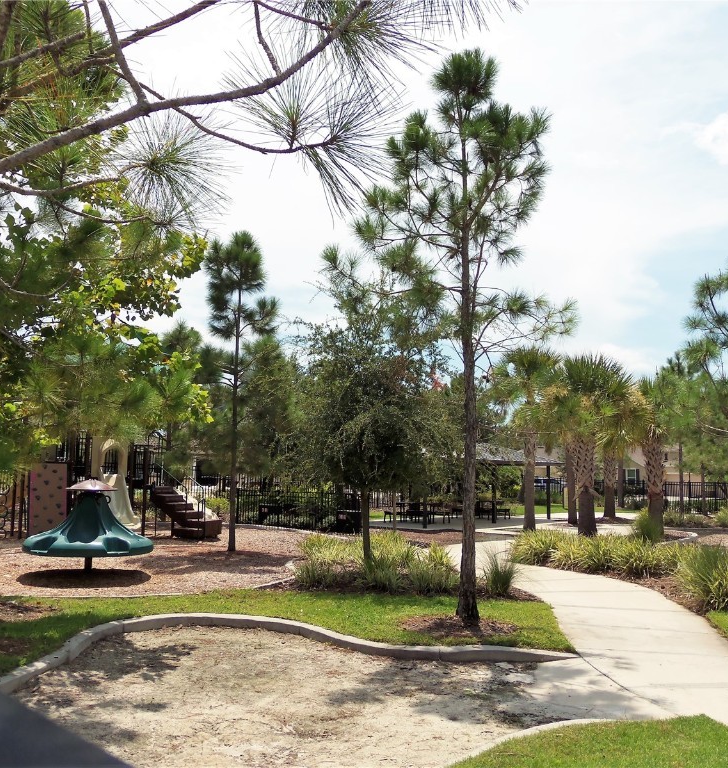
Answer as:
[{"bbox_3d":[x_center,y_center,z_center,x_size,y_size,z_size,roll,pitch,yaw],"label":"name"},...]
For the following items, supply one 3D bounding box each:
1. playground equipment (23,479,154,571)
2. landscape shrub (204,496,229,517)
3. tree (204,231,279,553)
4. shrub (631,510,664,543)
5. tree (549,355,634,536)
[{"bbox_3d":[-4.520,2.329,12.730,2.185,1.485,2.185,1,-7,0],"label":"playground equipment"},{"bbox_3d":[-5.148,4.310,26.845,0.838,0.759,0.838,1,-7,0],"label":"landscape shrub"},{"bbox_3d":[-2.634,0.077,16.405,1.621,6.866,1.621,1,-7,0],"label":"tree"},{"bbox_3d":[6.952,3.518,18.860,0.834,0.821,0.834,1,-7,0],"label":"shrub"},{"bbox_3d":[6.354,1.683,21.481,2.402,5.071,2.402,1,-7,0],"label":"tree"}]

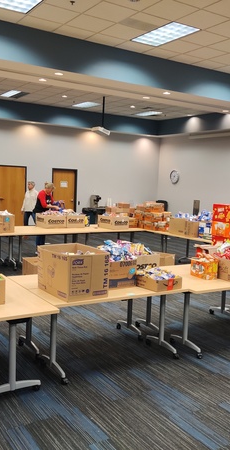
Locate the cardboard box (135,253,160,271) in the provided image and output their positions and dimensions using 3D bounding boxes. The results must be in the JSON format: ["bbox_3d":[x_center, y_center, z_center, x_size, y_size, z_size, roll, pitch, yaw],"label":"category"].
[{"bbox_3d":[0.184,0.450,5.315,0.480,0.280,0.420,-2,7,-40],"label":"cardboard box"}]

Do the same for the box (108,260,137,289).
[{"bbox_3d":[-0.047,0.473,4.697,0.450,0.262,0.290,-1,6,-32],"label":"box"}]

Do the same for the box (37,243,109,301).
[{"bbox_3d":[-0.374,0.417,4.220,0.408,0.395,0.550,-1,6,-36],"label":"box"}]

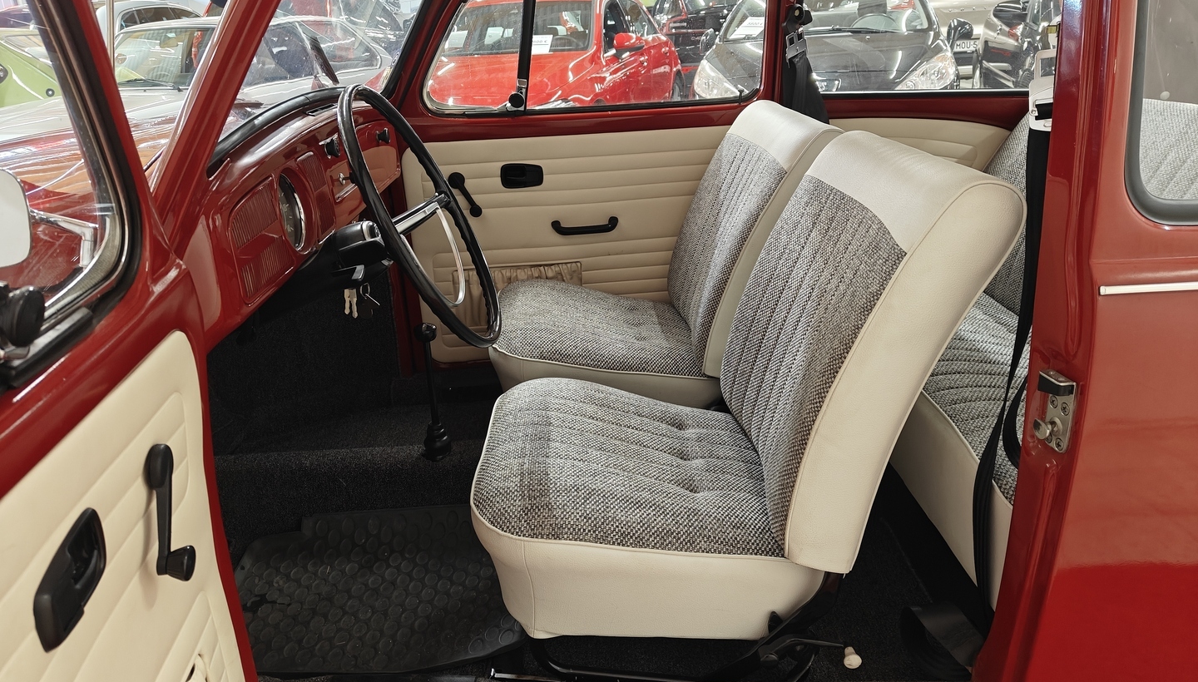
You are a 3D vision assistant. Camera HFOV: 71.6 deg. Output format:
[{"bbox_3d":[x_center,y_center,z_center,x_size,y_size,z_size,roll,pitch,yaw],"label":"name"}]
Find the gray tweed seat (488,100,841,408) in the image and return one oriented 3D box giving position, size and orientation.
[{"bbox_3d":[0.112,-0.180,1.857,0.700,0.655,0.525,-2,21,2],"label":"gray tweed seat"}]

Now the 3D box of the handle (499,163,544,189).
[{"bbox_3d":[-0.190,-0.407,2.047,0.106,0.064,0.025,-3,21,0],"label":"handle"}]

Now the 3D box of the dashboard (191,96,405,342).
[{"bbox_3d":[-0.510,-0.295,1.456,0.185,0.245,1.130,-2,21,2],"label":"dashboard"}]

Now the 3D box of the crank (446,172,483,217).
[{"bbox_3d":[-0.333,-0.359,2.046,0.040,0.122,0.050,-31,19,10],"label":"crank"}]

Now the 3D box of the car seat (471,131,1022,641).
[{"bbox_3d":[0.158,0.039,1.288,0.710,0.655,0.525,-2,21,2],"label":"car seat"}]

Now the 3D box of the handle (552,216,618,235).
[{"bbox_3d":[-0.035,-0.288,2.083,0.168,0.036,0.045,-3,21,0],"label":"handle"}]

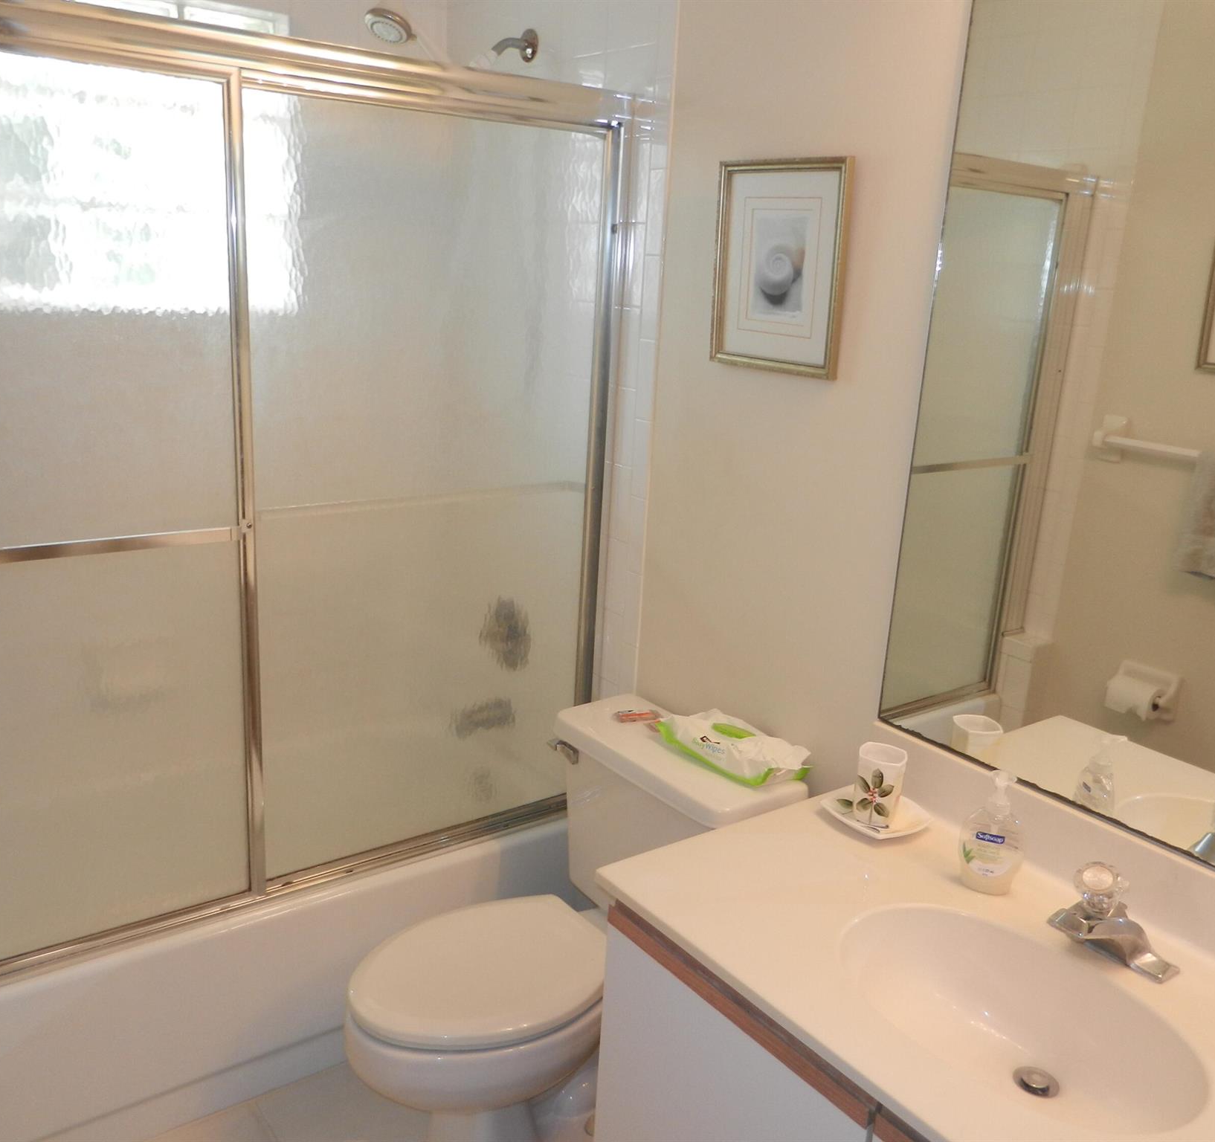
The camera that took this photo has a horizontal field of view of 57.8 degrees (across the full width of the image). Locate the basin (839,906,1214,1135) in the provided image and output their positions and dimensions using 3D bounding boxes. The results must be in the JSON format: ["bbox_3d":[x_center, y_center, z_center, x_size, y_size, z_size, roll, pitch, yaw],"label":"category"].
[{"bbox_3d":[0.456,0.562,1.275,0.302,0.142,0.430,-8,19,-36],"label":"basin"}]

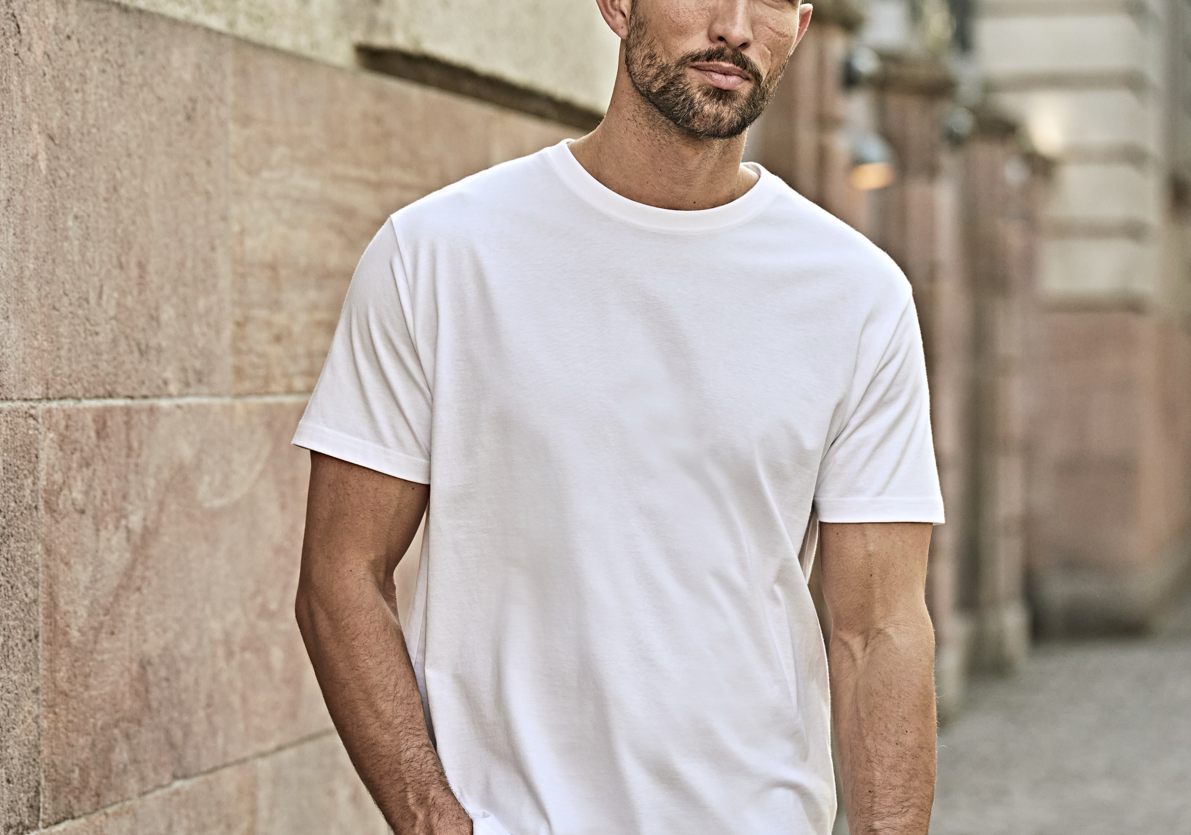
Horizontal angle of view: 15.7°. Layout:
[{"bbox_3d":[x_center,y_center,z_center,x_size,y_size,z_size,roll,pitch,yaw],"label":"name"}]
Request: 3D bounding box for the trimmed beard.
[{"bbox_3d":[0.093,-0.279,3.520,0.135,0.100,0.100,10,0,-13],"label":"trimmed beard"}]

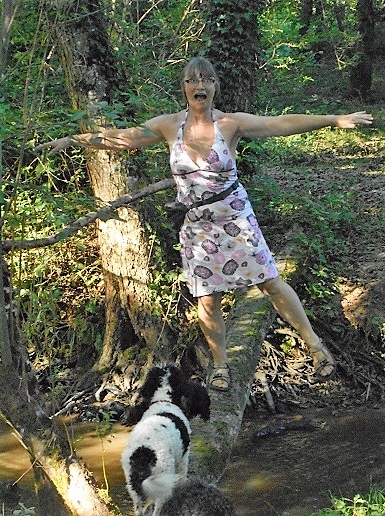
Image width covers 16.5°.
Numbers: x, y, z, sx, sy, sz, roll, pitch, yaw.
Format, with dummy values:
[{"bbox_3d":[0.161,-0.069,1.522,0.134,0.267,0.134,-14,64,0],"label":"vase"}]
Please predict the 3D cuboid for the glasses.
[{"bbox_3d":[0.037,-0.865,6.500,0.145,0.045,0.140,0,7,0],"label":"glasses"}]

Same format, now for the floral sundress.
[{"bbox_3d":[0.149,-0.284,6.600,0.480,0.930,0.320,-5,7,6],"label":"floral sundress"}]

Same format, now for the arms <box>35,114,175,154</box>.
[{"bbox_3d":[-0.444,-0.602,6.550,0.690,0.155,0.150,-10,7,3],"label":"arms"}]

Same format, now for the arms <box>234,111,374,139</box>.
[{"bbox_3d":[0.550,-0.662,6.580,0.700,0.140,0.145,-2,7,0],"label":"arms"}]

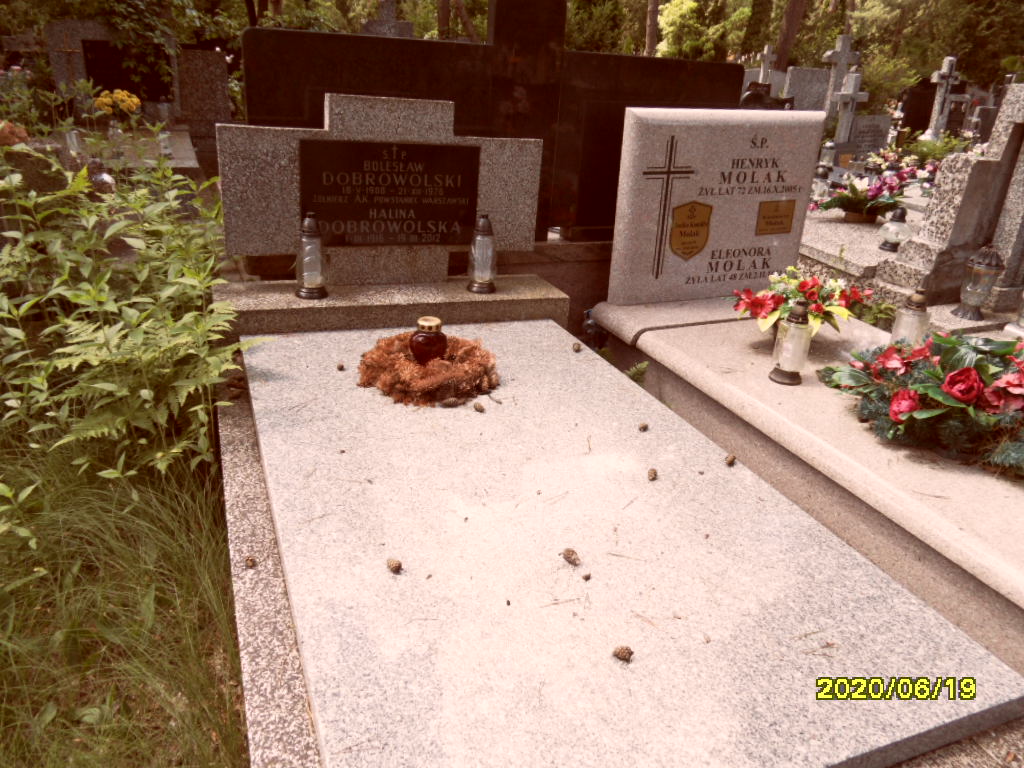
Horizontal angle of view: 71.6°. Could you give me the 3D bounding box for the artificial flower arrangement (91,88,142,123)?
[{"bbox_3d":[-3.612,-2.541,6.500,0.390,0.300,0.340,-6,25,-22],"label":"artificial flower arrangement"}]

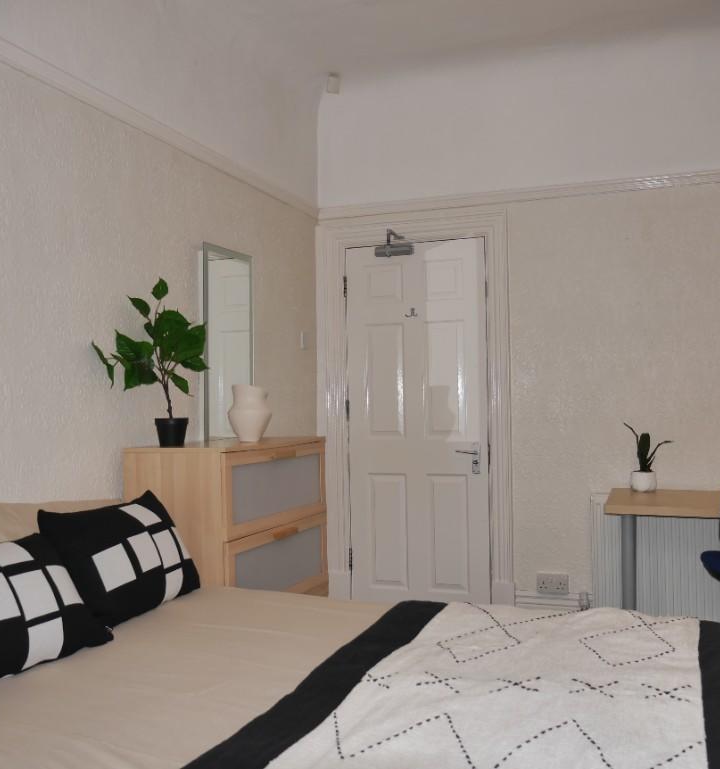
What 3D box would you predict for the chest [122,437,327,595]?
[{"bbox_3d":[-0.478,0.715,3.170,0.405,0.985,0.818,-1,-2,22],"label":"chest"}]

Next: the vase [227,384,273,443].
[{"bbox_3d":[-0.446,0.111,3.308,0.175,0.230,0.175,-1,-1,0],"label":"vase"}]

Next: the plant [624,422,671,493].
[{"bbox_3d":[1.298,0.324,3.753,0.210,0.312,0.170,-1,-2,21],"label":"plant"}]

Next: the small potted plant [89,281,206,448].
[{"bbox_3d":[-0.716,-0.076,2.847,0.350,0.595,0.380,-1,-1,0],"label":"small potted plant"}]

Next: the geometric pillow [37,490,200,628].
[{"bbox_3d":[-0.689,0.499,2.436,0.150,0.365,0.565,-31,-11,16],"label":"geometric pillow"}]

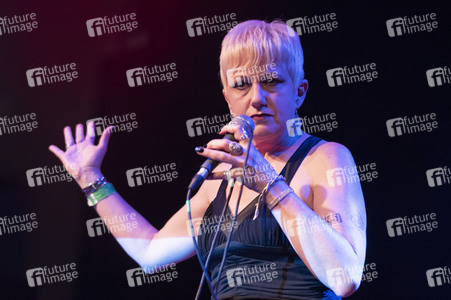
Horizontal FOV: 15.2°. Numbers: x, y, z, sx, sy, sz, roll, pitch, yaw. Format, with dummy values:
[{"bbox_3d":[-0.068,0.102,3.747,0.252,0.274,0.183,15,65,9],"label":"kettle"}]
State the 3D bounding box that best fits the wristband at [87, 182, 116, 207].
[{"bbox_3d":[-0.248,0.090,3.380,0.060,0.021,0.047,-28,-4,0],"label":"wristband"}]

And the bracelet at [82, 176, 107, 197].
[{"bbox_3d":[-0.260,0.074,3.380,0.053,0.016,0.043,-29,-4,0],"label":"bracelet"}]

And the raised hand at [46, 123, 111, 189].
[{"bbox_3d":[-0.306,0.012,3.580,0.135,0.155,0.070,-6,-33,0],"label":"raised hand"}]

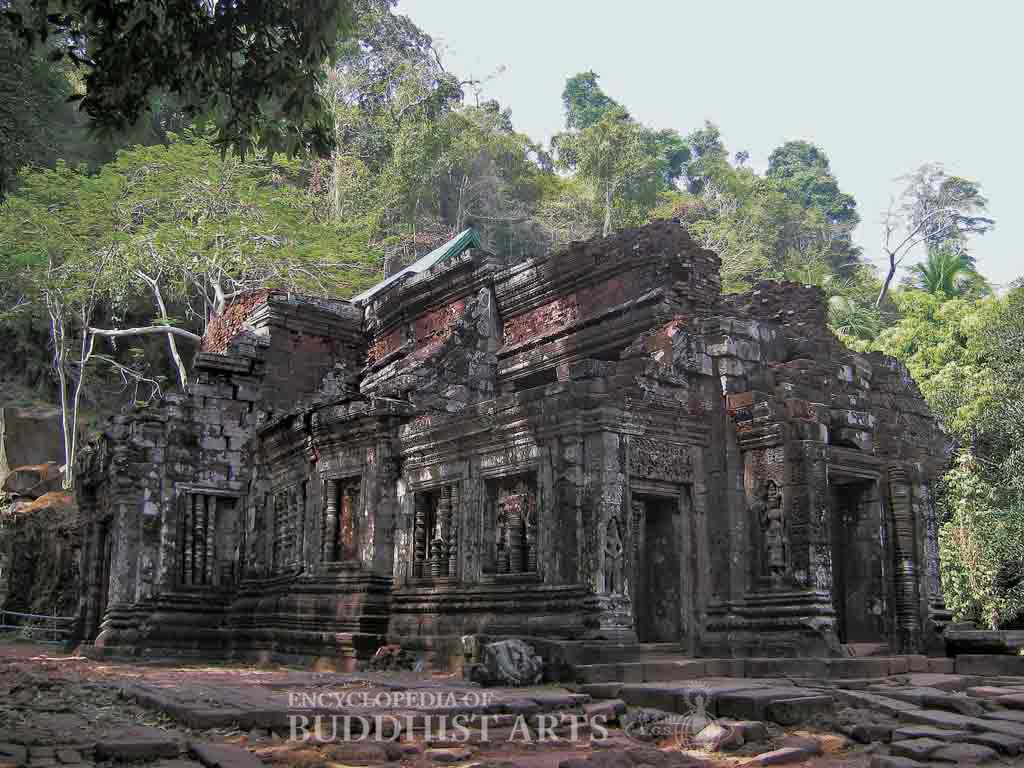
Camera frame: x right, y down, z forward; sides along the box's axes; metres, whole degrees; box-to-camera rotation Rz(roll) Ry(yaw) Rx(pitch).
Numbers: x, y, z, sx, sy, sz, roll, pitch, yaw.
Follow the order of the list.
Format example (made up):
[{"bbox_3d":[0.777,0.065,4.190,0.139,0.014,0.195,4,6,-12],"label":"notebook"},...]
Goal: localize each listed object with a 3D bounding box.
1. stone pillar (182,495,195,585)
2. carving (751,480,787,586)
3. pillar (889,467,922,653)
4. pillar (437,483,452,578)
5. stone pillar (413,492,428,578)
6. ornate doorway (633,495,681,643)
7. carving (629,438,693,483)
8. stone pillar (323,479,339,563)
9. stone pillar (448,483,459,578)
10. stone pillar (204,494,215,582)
[{"bbox_3d":[-6.426,3.080,20.568,0.151,1.773,0.151,9,-16,-33],"label":"stone pillar"},{"bbox_3d":[3.603,2.092,14.545,0.238,1.479,0.540,9,-16,-33],"label":"carving"},{"bbox_3d":[5.747,2.528,15.165,0.270,2.720,0.270,9,-16,-33],"label":"pillar"},{"bbox_3d":[-1.138,2.462,17.452,0.173,1.541,0.173,9,-16,-33],"label":"pillar"},{"bbox_3d":[-1.599,2.641,18.099,0.184,1.492,0.184,9,-16,-33],"label":"stone pillar"},{"bbox_3d":[1.996,2.560,14.423,0.886,2.020,0.302,9,-16,-33],"label":"ornate doorway"},{"bbox_3d":[2.080,1.106,14.713,1.188,0.540,0.216,9,-16,-33],"label":"carving"},{"bbox_3d":[-3.487,2.615,19.892,0.205,1.607,0.205,9,-16,-33],"label":"stone pillar"},{"bbox_3d":[-0.972,2.427,17.213,0.140,1.586,0.140,1,-13,0],"label":"stone pillar"},{"bbox_3d":[-6.078,3.116,20.805,0.140,1.794,0.140,9,-16,-33],"label":"stone pillar"}]

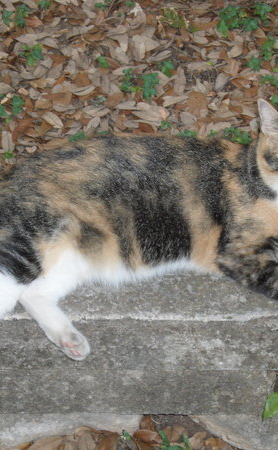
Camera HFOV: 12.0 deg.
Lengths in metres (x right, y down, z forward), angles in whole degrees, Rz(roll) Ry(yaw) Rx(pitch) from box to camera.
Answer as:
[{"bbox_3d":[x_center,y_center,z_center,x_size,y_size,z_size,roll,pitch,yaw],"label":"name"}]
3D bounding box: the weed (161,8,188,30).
[{"bbox_3d":[0.055,-0.320,2.051,0.041,0.022,0.030,0,41,0],"label":"weed"}]

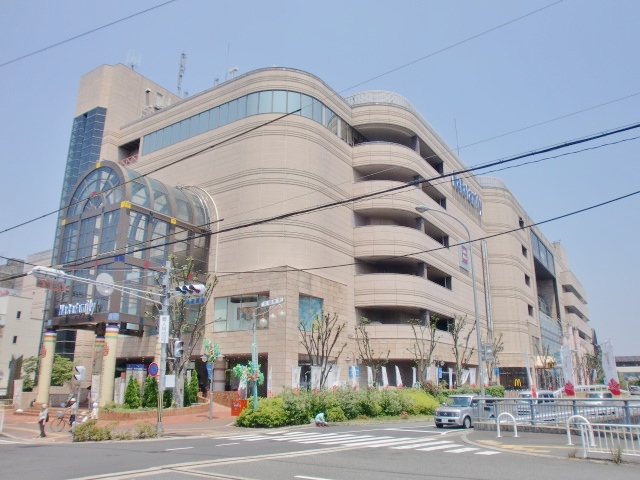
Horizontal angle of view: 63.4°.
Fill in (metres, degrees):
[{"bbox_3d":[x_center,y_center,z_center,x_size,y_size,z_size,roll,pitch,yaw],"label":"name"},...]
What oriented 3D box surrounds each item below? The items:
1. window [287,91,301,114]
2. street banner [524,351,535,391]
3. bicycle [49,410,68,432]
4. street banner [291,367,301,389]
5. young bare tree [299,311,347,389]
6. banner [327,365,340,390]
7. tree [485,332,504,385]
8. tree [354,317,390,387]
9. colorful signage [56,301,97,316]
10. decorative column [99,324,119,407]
[{"bbox_3d":[-2.537,-13.534,50.854,1.415,2.493,0.120,6,-17,-17],"label":"window"},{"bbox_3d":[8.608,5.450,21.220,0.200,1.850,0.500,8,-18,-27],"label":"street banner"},{"bbox_3d":[-12.171,8.778,25.060,1.700,1.030,0.570,5,-16,-17],"label":"bicycle"},{"bbox_3d":[-1.478,8.601,31.549,0.600,1.730,0.100,2,-16,-5],"label":"street banner"},{"bbox_3d":[0.172,8.017,35.674,3.000,6.330,3.300,0,-16,0],"label":"young bare tree"},{"bbox_3d":[0.865,8.905,33.126,0.620,1.720,0.120,2,-16,-5],"label":"banner"},{"bbox_3d":[16.850,12.012,50.133,2.000,6.050,2.100,-10,-19,32],"label":"tree"},{"bbox_3d":[3.961,8.914,39.058,2.500,6.270,2.700,0,-16,0],"label":"tree"},{"bbox_3d":[-19.954,5.645,42.368,5.300,1.131,0.400,-10,-20,32],"label":"colorful signage"},{"bbox_3d":[-16.257,9.644,39.889,1.000,6.230,1.000,-10,-19,32],"label":"decorative column"}]

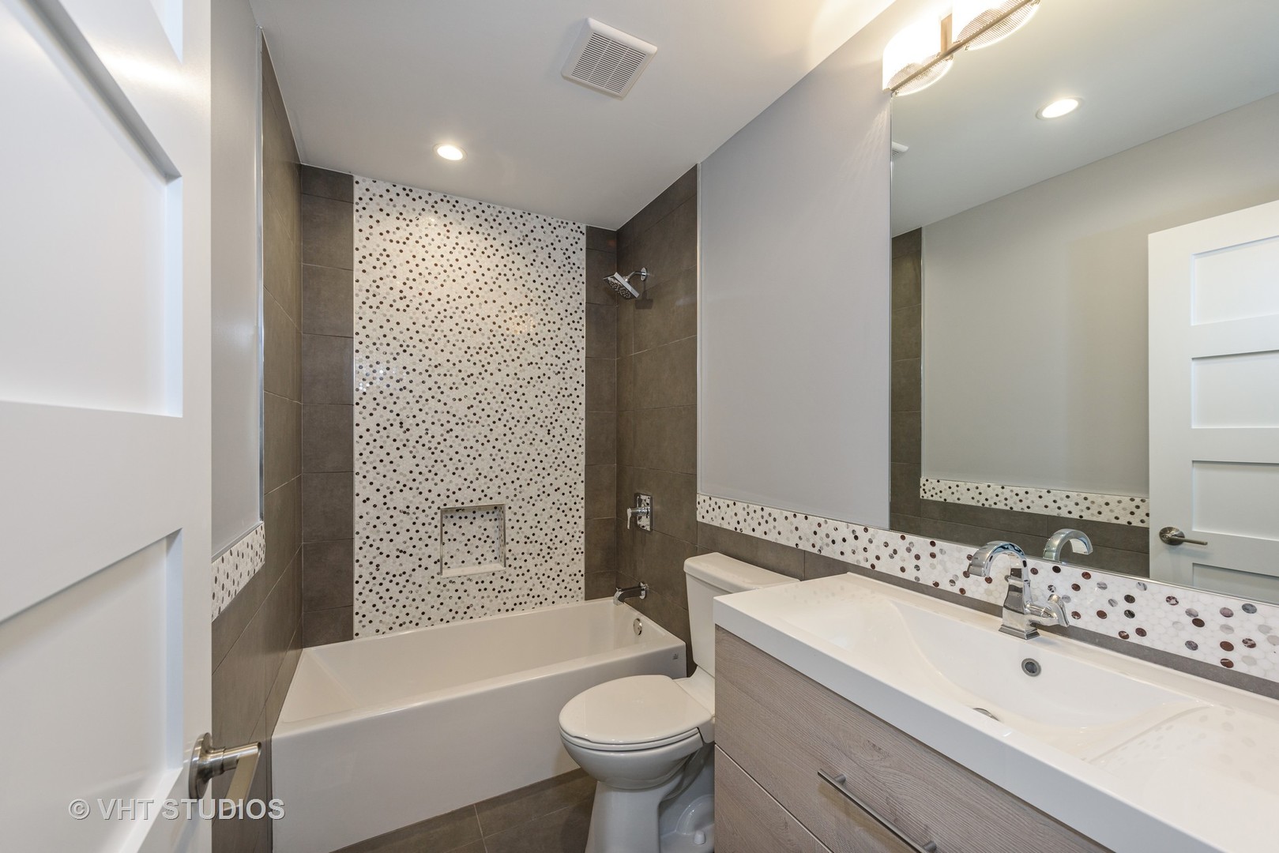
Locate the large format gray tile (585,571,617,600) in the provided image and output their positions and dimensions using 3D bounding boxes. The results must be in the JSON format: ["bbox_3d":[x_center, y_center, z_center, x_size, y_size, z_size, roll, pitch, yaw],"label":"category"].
[{"bbox_3d":[-0.222,0.899,2.834,0.191,0.149,0.010,0,0,-28],"label":"large format gray tile"}]

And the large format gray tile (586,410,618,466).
[{"bbox_3d":[-0.220,0.062,2.838,0.191,0.305,0.010,0,0,-28],"label":"large format gray tile"}]

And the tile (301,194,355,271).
[{"bbox_3d":[-1.392,-0.862,2.235,0.197,0.306,0.010,0,0,-28],"label":"tile"}]

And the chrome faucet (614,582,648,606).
[{"bbox_3d":[-0.048,0.865,2.564,0.160,0.093,0.074,0,0,-28],"label":"chrome faucet"}]

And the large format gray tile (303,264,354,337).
[{"bbox_3d":[-1.387,-0.554,2.224,0.196,0.305,0.010,0,0,-28],"label":"large format gray tile"}]

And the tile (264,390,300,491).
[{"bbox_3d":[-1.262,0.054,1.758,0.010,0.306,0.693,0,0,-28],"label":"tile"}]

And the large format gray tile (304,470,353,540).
[{"bbox_3d":[-1.396,0.364,2.233,0.197,0.307,0.010,0,0,-28],"label":"large format gray tile"}]

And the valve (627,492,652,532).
[{"bbox_3d":[-0.020,0.446,2.571,0.095,0.179,0.173,0,0,-28],"label":"valve"}]

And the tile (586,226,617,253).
[{"bbox_3d":[-0.217,-1.075,2.855,0.194,0.132,0.010,0,0,-28],"label":"tile"}]

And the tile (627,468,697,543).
[{"bbox_3d":[0.109,0.369,2.456,0.010,0.307,0.622,0,0,-28],"label":"tile"}]

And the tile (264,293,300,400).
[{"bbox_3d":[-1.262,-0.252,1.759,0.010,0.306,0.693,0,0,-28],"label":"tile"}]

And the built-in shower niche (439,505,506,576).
[{"bbox_3d":[-0.857,0.575,2.557,0.316,0.337,0.090,0,0,-28],"label":"built-in shower niche"}]

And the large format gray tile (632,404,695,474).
[{"bbox_3d":[0.112,0.061,2.426,0.010,0.305,0.604,0,0,-28],"label":"large format gray tile"}]

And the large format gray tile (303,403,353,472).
[{"bbox_3d":[-1.395,0.056,2.234,0.197,0.307,0.010,0,0,-28],"label":"large format gray tile"}]

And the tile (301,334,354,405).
[{"bbox_3d":[-1.388,-0.249,2.222,0.196,0.305,0.010,0,0,-28],"label":"tile"}]

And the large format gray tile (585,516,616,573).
[{"bbox_3d":[-0.222,0.672,2.835,0.191,0.305,0.010,0,0,-28],"label":"large format gray tile"}]

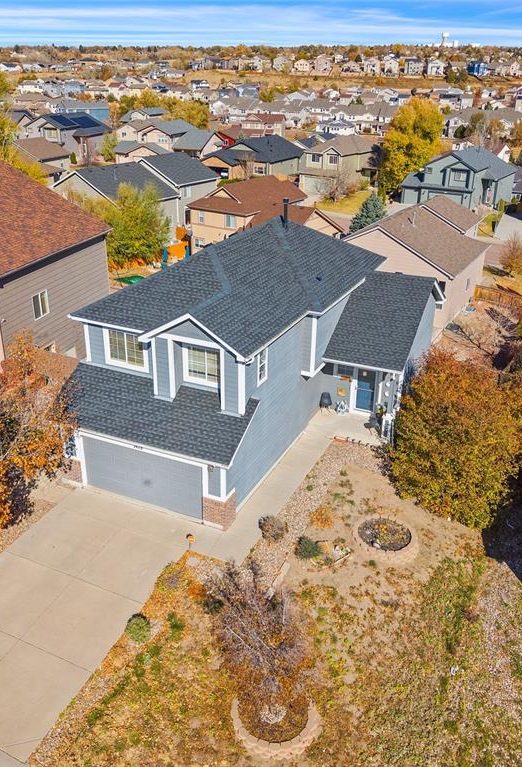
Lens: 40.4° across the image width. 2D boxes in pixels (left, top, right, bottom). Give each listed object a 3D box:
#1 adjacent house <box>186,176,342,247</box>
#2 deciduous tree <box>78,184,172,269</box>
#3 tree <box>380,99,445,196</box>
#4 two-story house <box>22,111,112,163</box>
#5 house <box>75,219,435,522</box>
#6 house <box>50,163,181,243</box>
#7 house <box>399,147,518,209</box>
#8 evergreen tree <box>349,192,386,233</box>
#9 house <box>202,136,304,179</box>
[{"bbox_3d":[1.320,-17.230,75.120,15.000,7.200,13.000,13,28,26],"label":"adjacent house"},{"bbox_3d":[-11.260,-12.700,58.100,7.400,7.200,7.000,0,25,0],"label":"deciduous tree"},{"bbox_3d":[24.010,-37.350,112.860,10.190,14.830,10.190,12,27,22],"label":"tree"},{"bbox_3d":[-34.900,-45.970,131.360,12.000,7.600,12.700,14,29,27],"label":"two-story house"},{"bbox_3d":[0.540,-1.870,29.290,10.850,7.750,16.250,12,27,22],"label":"house"},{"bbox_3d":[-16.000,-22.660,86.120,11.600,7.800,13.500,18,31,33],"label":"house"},{"bbox_3d":[29.710,-30.950,104.880,11.900,7.700,16.300,17,30,31],"label":"house"},{"bbox_3d":[11.920,-18.600,79.690,4.000,5.700,4.000,11,28,23],"label":"evergreen tree"},{"bbox_3d":[-1.220,-40.410,128.000,10.500,6.100,19.500,17,29,31],"label":"house"}]

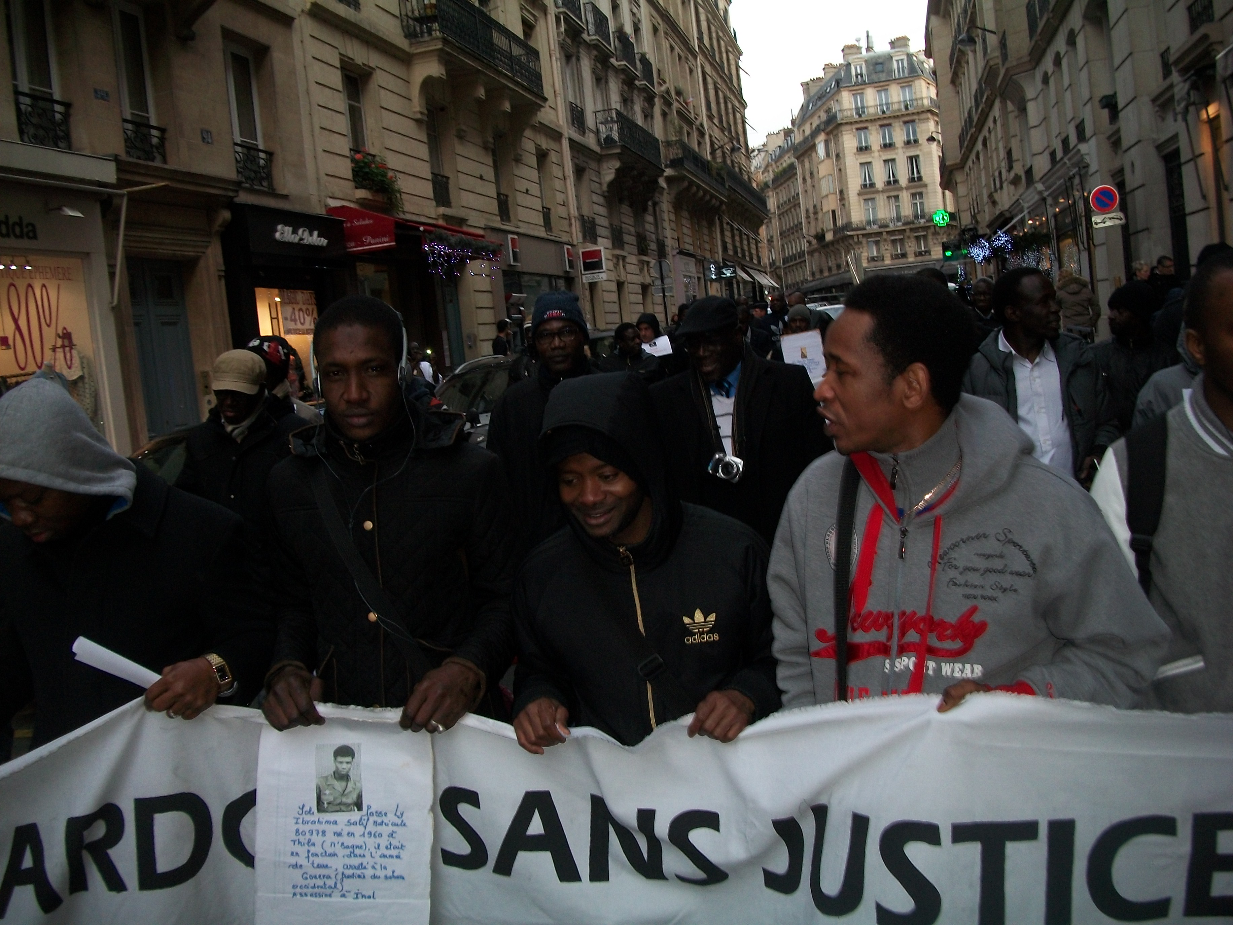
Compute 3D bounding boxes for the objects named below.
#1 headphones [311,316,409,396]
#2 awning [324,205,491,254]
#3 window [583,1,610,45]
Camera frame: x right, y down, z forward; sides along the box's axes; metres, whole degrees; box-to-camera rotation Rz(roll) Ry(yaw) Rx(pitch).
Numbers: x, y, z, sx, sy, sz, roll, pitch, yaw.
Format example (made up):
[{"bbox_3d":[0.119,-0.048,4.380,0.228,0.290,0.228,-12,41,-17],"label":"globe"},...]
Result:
[{"bbox_3d":[-0.456,-0.196,2.030,0.168,0.178,0.080,-7,6,-5],"label":"headphones"},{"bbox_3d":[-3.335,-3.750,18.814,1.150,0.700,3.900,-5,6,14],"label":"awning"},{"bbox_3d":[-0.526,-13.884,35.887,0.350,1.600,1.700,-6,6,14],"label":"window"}]

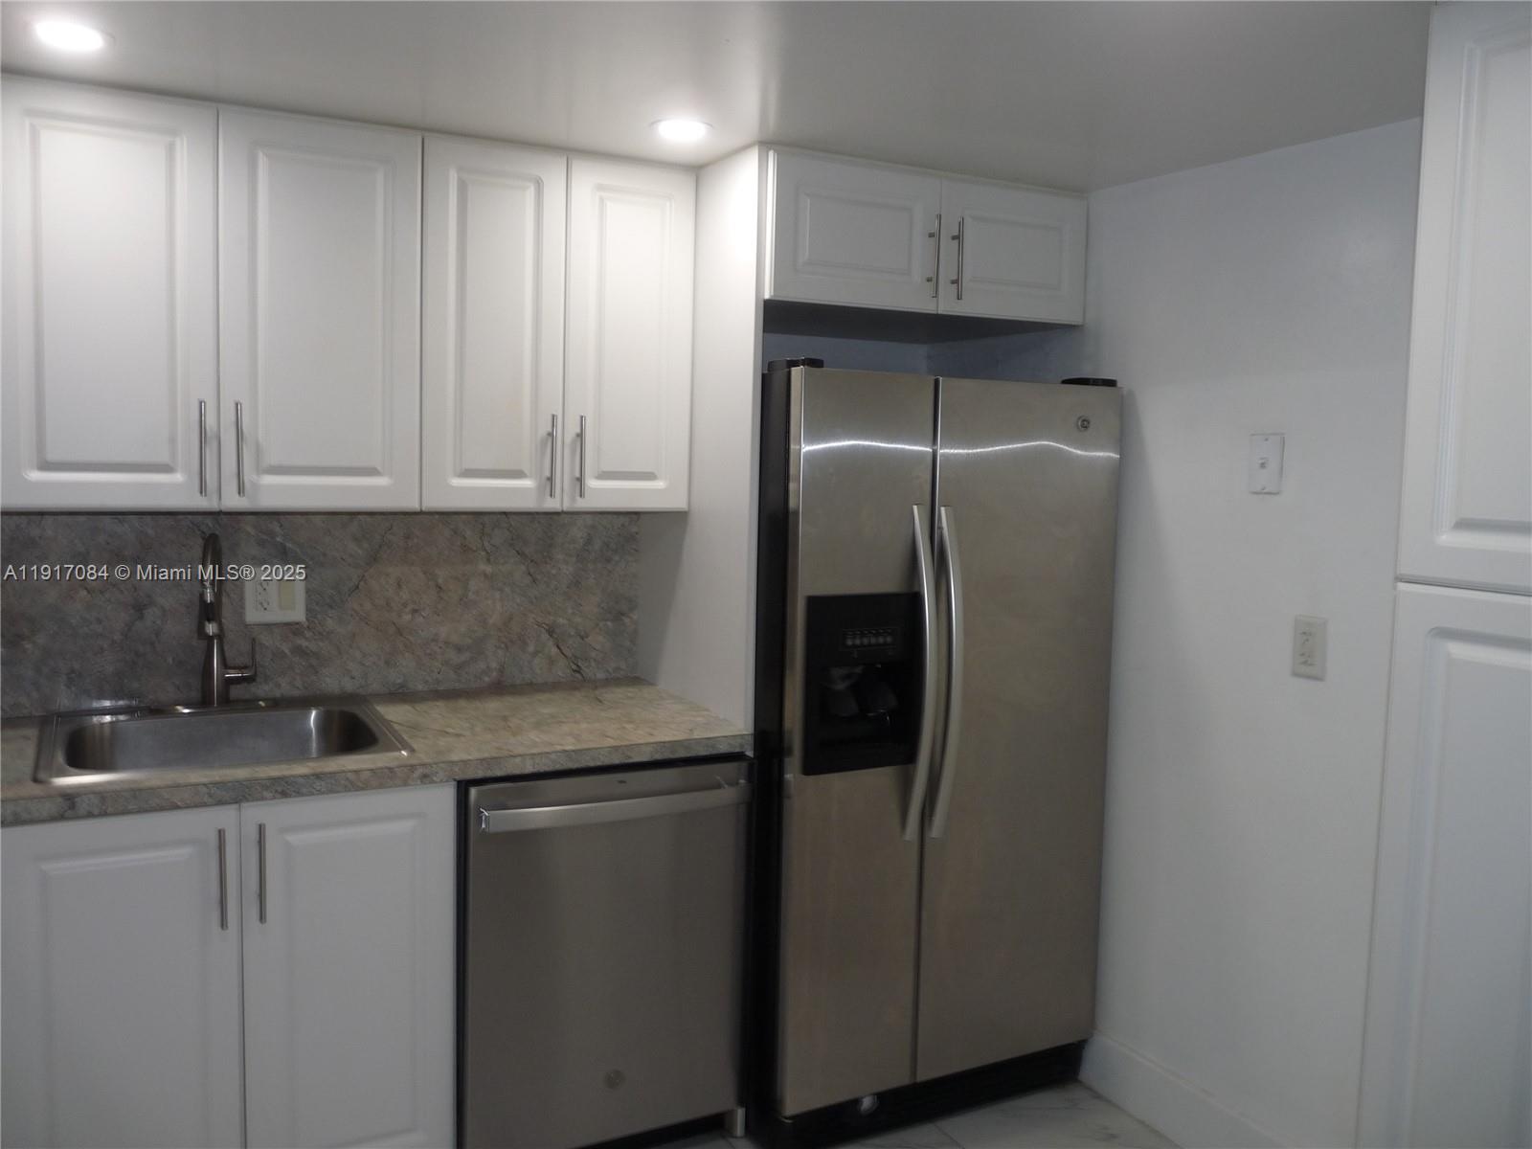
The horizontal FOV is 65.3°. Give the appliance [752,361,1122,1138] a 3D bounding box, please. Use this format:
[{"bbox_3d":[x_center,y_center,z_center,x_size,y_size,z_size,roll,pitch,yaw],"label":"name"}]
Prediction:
[{"bbox_3d":[0.260,0.375,2.960,0.841,1.693,0.817,-1,6,-27],"label":"appliance"}]

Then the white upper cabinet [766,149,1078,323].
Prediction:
[{"bbox_3d":[0.237,-0.768,2.955,0.857,0.304,0.666,-1,6,-27],"label":"white upper cabinet"}]

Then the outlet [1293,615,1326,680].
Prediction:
[{"bbox_3d":[1.043,0.142,2.292,0.010,0.115,0.071,-1,6,-27],"label":"outlet"}]

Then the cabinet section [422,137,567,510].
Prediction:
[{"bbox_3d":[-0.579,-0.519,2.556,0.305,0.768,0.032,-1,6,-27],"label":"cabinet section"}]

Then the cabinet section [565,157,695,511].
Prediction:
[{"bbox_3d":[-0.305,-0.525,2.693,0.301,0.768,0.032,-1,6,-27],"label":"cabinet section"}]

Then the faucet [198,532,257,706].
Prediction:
[{"bbox_3d":[-1.164,0.106,2.584,0.125,0.391,0.262,-1,5,-23],"label":"faucet"}]

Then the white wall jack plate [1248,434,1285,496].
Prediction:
[{"bbox_3d":[0.994,-0.219,2.375,0.010,0.115,0.071,-1,6,-27],"label":"white wall jack plate"}]

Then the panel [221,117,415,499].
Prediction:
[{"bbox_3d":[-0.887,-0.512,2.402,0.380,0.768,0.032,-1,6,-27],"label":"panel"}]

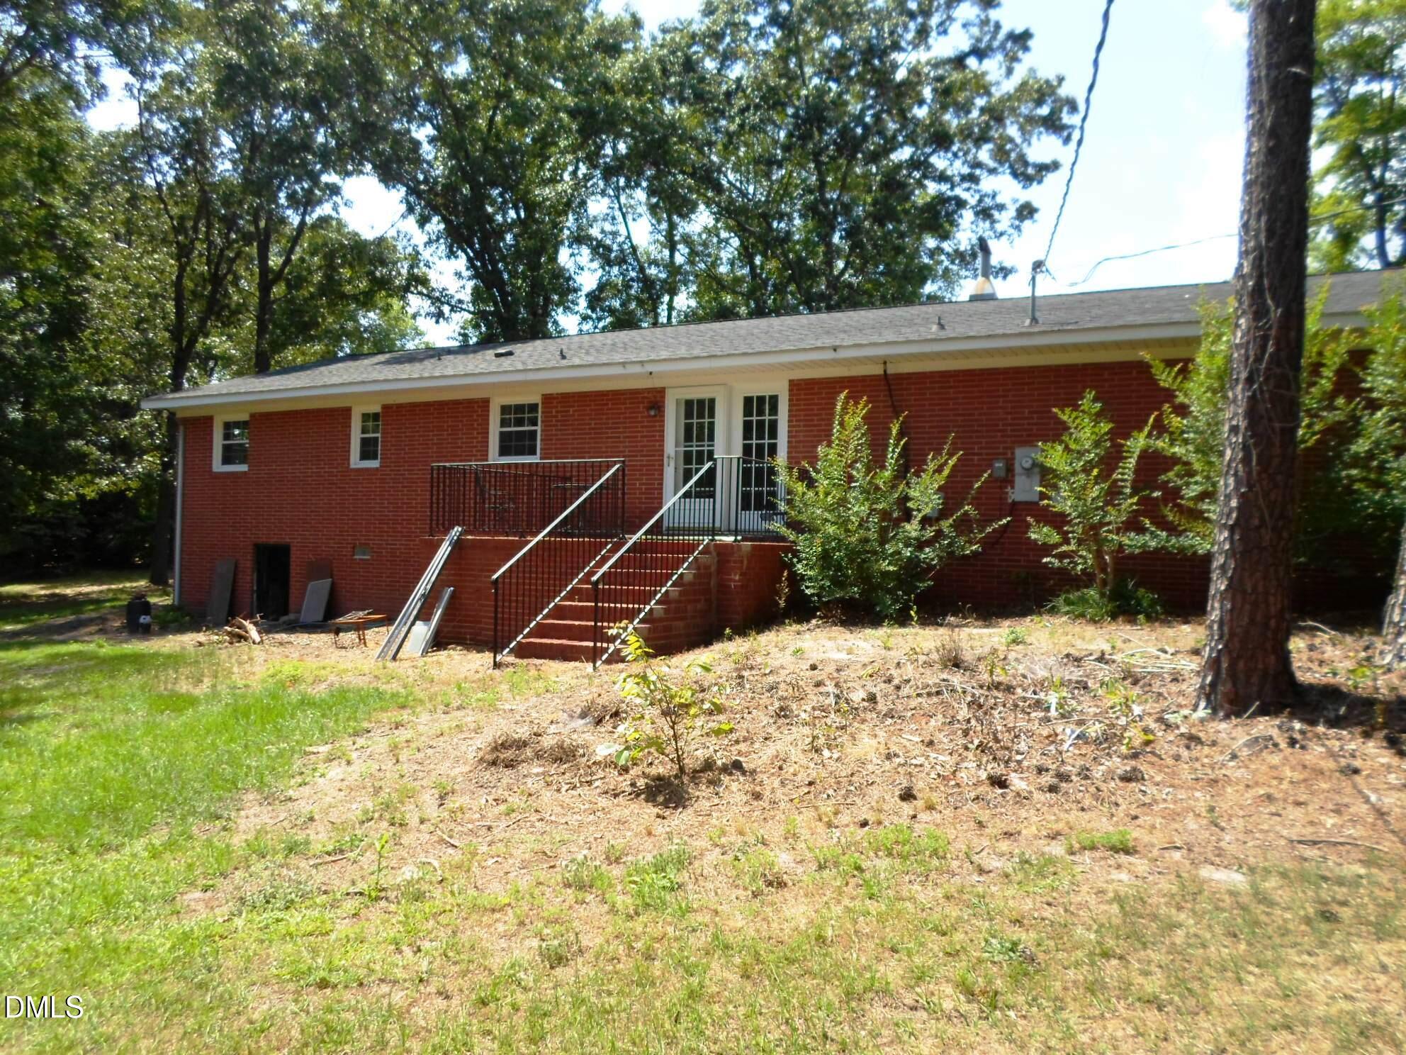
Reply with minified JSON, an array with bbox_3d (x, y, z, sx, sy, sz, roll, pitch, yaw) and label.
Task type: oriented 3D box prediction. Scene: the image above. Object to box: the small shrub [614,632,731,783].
[{"bbox_3d":[-0.177,1.030,5.850,0.690,0.860,0.650,1,-1,0],"label":"small shrub"}]

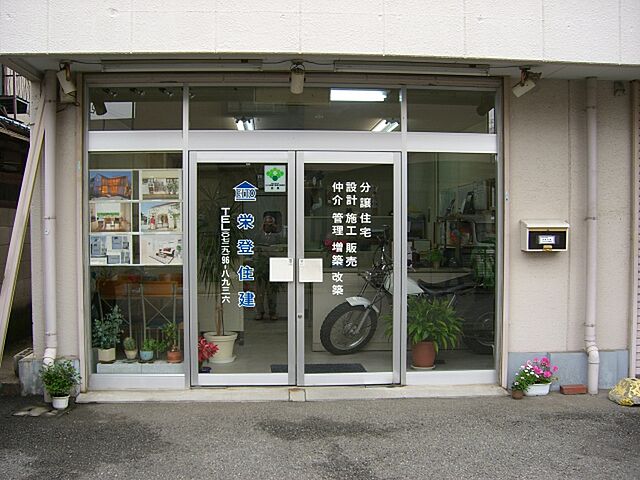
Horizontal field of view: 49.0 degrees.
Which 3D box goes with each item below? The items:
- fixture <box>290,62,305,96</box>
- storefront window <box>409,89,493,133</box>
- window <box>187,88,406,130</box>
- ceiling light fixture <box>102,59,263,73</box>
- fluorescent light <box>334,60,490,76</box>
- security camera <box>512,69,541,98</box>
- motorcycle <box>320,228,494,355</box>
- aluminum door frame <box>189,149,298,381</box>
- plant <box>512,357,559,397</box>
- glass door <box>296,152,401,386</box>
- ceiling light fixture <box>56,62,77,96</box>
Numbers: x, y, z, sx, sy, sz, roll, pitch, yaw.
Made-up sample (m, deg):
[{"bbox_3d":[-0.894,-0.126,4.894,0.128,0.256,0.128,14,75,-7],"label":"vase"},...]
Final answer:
[{"bbox_3d":[-0.178,-1.280,5.571,0.110,0.240,0.140,0,1,-4],"label":"fixture"},{"bbox_3d":[1.121,-1.106,6.001,0.772,0.374,0.040,0,2,-4],"label":"storefront window"},{"bbox_3d":[-0.209,-1.127,6.024,1.834,0.384,0.060,0,1,-4],"label":"window"},{"bbox_3d":[-1.070,-1.361,5.480,1.238,0.090,0.110,0,1,-4],"label":"ceiling light fixture"},{"bbox_3d":[0.742,-1.369,5.600,1.257,0.090,0.110,0,1,-4],"label":"fluorescent light"},{"bbox_3d":[1.678,-1.280,5.694,0.220,0.220,0.150,1,2,27],"label":"security camera"},{"bbox_3d":[1.076,0.570,7.704,2.100,1.392,0.780,0,1,-4],"label":"motorcycle"},{"bbox_3d":[-0.644,0.247,5.920,0.884,1.979,0.050,0,2,-4],"label":"aluminum door frame"},{"bbox_3d":[1.766,1.123,5.770,0.386,0.322,0.270,0,2,-4],"label":"plant"},{"bbox_3d":[0.251,0.250,5.981,0.911,2.000,0.050,0,2,-4],"label":"glass door"},{"bbox_3d":[-1.964,-1.242,5.453,0.130,0.240,0.140,1,2,41],"label":"ceiling light fixture"}]

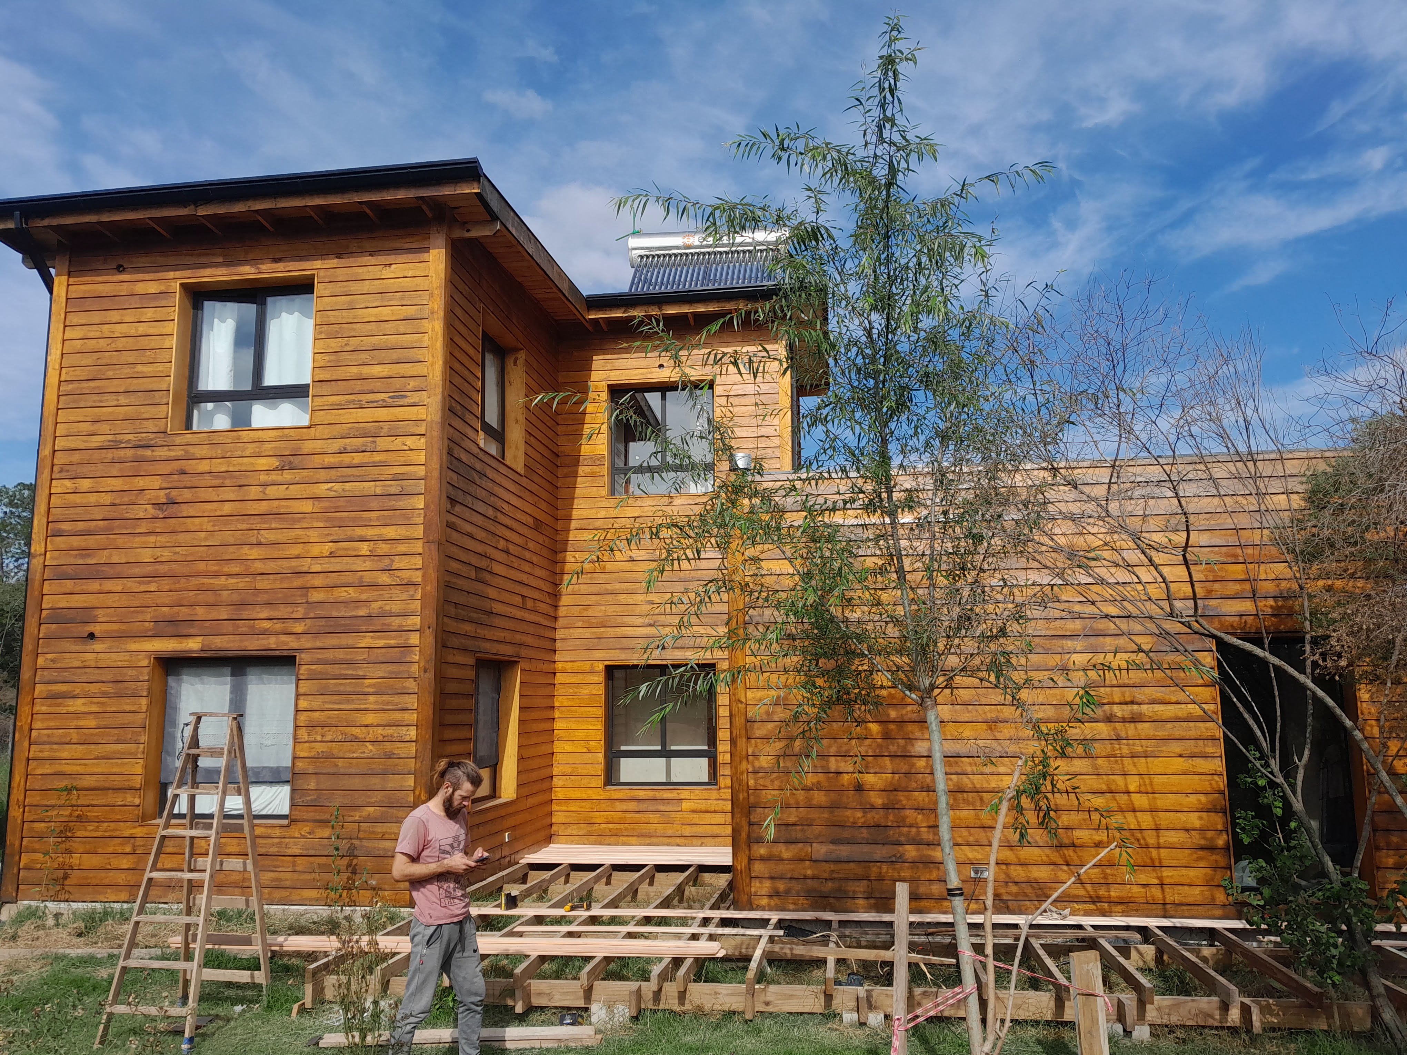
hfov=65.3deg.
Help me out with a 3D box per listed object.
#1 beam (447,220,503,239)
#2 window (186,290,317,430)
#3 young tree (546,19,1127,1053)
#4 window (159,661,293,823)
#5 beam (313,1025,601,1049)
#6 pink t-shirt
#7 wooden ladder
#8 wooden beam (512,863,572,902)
[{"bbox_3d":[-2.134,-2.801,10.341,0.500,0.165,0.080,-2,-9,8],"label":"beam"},{"bbox_3d":[-4.318,-1.609,10.601,1.380,1.450,0.080,-2,-9,8],"label":"window"},{"bbox_3d":[0.628,-0.029,5.998,3.050,5.850,2.700,-2,-9,8],"label":"young tree"},{"bbox_3d":[-4.282,1.918,10.078,1.320,1.420,0.070,-2,-9,8],"label":"window"},{"bbox_3d":[-1.418,2.998,6.439,1.640,0.075,0.180,-1,-9,0],"label":"beam"},{"bbox_3d":[-1.391,1.794,5.839,0.310,0.640,0.480,-6,-10,29],"label":"pink t-shirt"},{"bbox_3d":[-3.268,2.175,7.064,0.600,1.940,1.020,-1,-9,3],"label":"wooden ladder"},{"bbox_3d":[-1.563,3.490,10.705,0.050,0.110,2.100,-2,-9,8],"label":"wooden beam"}]

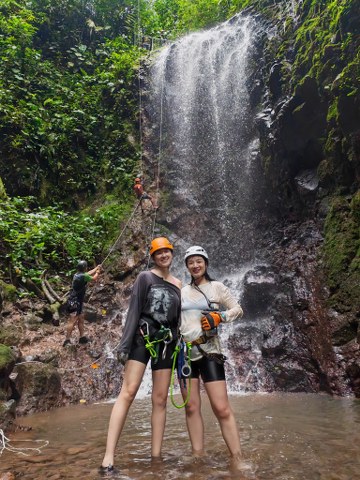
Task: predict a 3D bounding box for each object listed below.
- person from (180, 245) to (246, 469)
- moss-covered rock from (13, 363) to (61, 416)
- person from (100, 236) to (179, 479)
[{"bbox_3d":[0.250,0.841,2.560,0.530,1.620,0.400,-1,-11,8],"label":"person"},{"bbox_3d":[-1.730,1.680,3.960,0.600,0.480,0.520,5,-12,-25],"label":"moss-covered rock"},{"bbox_3d":[-0.280,0.809,2.525,0.630,1.670,0.430,2,-11,-10],"label":"person"}]

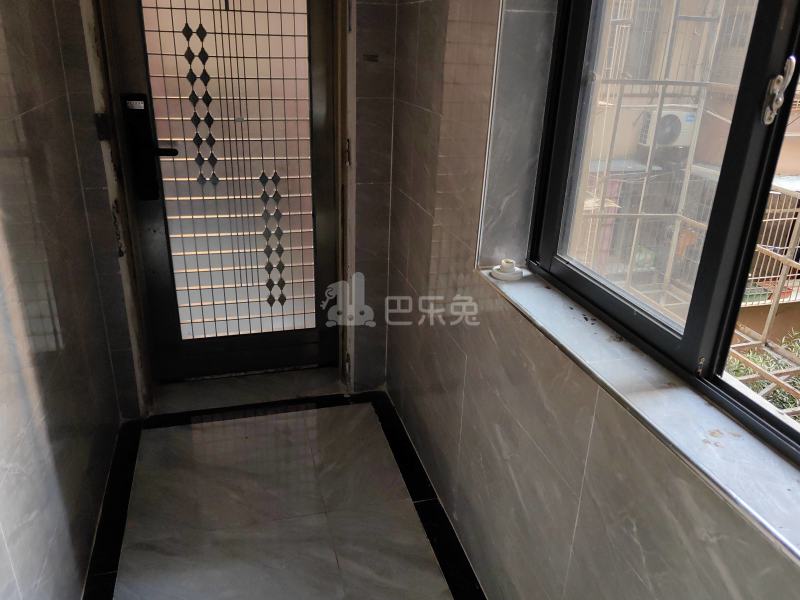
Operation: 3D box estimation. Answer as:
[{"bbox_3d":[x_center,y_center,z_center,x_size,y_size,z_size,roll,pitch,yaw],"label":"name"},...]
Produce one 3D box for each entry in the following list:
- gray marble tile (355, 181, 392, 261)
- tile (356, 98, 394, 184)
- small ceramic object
[{"bbox_3d":[-0.103,-0.292,2.377,0.134,0.302,0.012,-4,24,-15],"label":"gray marble tile"},{"bbox_3d":[-0.092,-0.572,2.258,0.134,0.302,0.012,-4,24,-15],"label":"tile"},{"bbox_3d":[0.264,-0.079,1.538,0.080,0.035,0.080,2,23,-1],"label":"small ceramic object"}]

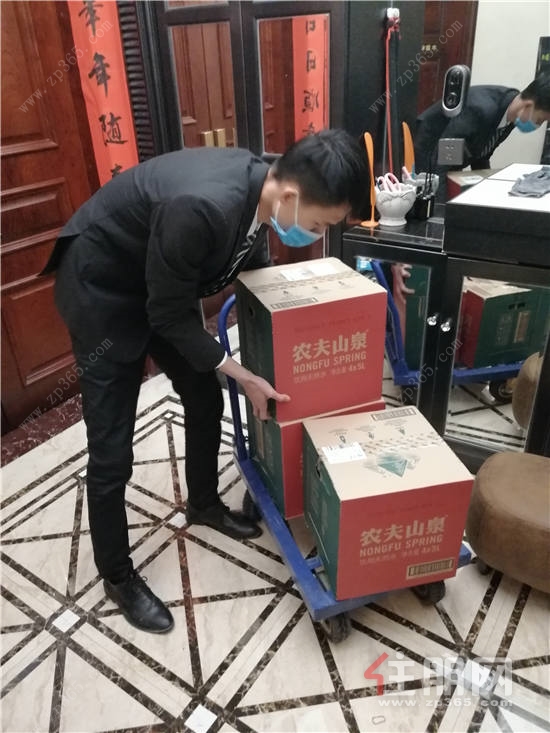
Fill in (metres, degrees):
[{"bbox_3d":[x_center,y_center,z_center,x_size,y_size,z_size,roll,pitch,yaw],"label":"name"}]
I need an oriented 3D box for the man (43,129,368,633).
[{"bbox_3d":[-0.174,0.047,1.545,0.750,1.250,0.640,3,29,9],"label":"man"}]

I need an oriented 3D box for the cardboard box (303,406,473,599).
[{"bbox_3d":[0.285,0.362,1.568,0.335,0.338,0.328,-7,29,-10],"label":"cardboard box"}]

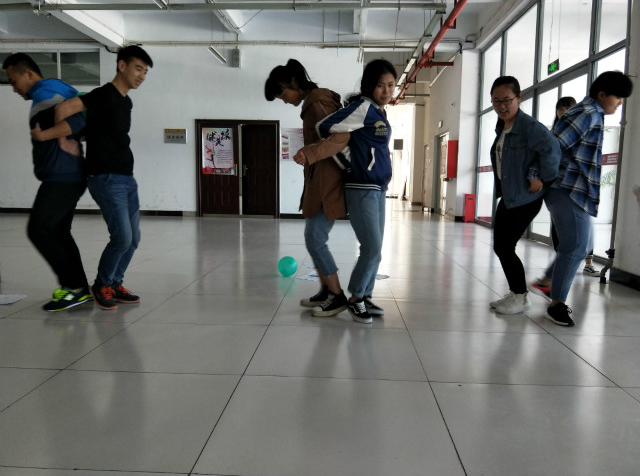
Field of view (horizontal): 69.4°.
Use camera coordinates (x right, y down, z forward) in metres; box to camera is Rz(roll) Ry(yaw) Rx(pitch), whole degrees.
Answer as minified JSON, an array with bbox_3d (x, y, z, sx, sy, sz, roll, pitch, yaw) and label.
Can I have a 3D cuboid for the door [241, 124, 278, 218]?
[{"bbox_3d":[-1.325,-1.507,10.167,0.832,2.068,0.090,1,7,3],"label":"door"}]

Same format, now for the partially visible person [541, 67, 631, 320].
[{"bbox_3d":[1.674,-0.252,2.909,0.498,1.534,0.460,5,8,31],"label":"partially visible person"}]

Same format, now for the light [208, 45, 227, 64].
[{"bbox_3d":[-1.953,-3.477,8.806,0.130,0.090,1.120,1,7,3],"label":"light"}]

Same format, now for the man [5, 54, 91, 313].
[{"bbox_3d":[-1.813,-0.362,3.058,0.499,1.649,0.500,-1,7,-14],"label":"man"}]

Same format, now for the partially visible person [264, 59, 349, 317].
[{"bbox_3d":[-0.088,-0.324,3.018,0.550,1.617,0.460,0,7,-7],"label":"partially visible person"}]

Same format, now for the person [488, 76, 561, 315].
[{"bbox_3d":[1.347,-0.274,3.058,0.395,1.535,0.480,-4,8,-32],"label":"person"}]

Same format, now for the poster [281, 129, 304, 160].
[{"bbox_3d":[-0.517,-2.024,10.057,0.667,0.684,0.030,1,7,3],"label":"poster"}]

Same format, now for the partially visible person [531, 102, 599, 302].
[{"bbox_3d":[2.435,-0.490,4.379,0.450,1.652,0.360,2,7,11],"label":"partially visible person"}]

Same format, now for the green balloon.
[{"bbox_3d":[-0.287,0.250,4.171,0.182,0.186,0.182,1,7,3],"label":"green balloon"}]

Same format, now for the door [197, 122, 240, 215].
[{"bbox_3d":[-2.232,-1.520,10.216,0.963,2.067,0.090,1,7,3],"label":"door"}]

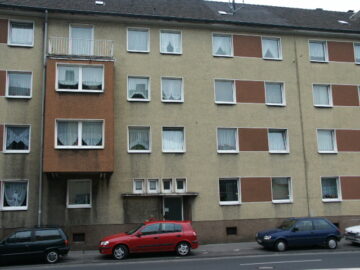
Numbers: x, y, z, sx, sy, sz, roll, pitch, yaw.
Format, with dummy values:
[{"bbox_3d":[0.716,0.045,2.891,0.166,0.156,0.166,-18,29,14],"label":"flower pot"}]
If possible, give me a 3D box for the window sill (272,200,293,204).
[{"bbox_3d":[5.464,3.568,20.563,1.186,0.090,0.190,1,-10,-12],"label":"window sill"}]

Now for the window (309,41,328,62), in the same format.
[{"bbox_3d":[8.203,-4.935,22.739,1.218,1.335,0.150,1,-10,-12],"label":"window"}]

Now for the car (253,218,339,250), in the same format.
[{"bbox_3d":[5.239,4.466,17.631,3.740,1.340,1.620,1,-10,-12],"label":"car"}]

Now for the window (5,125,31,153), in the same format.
[{"bbox_3d":[-7.786,0.195,18.494,1.191,1.377,0.180,1,-10,-12],"label":"window"}]

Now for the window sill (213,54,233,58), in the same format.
[{"bbox_3d":[2.400,-4.337,21.161,1.184,0.120,0.200,1,-10,-13],"label":"window sill"}]

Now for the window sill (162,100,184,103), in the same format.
[{"bbox_3d":[-0.387,-1.808,21.027,1.220,0.090,0.180,1,-10,-12],"label":"window sill"}]

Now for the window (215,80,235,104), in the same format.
[{"bbox_3d":[2.486,-2.329,21.069,1.176,1.353,0.160,1,-10,-12],"label":"window"}]

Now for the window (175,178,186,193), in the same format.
[{"bbox_3d":[0.086,2.596,19.659,0.565,0.768,0.160,1,-10,-12],"label":"window"}]

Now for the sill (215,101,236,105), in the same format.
[{"bbox_3d":[2.521,-1.792,21.288,1.245,0.131,0.200,1,-10,-12],"label":"sill"}]

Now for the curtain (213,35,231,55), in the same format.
[{"bbox_3d":[2.370,-5.078,21.663,1.033,1.239,0.100,1,-10,-12],"label":"curtain"}]

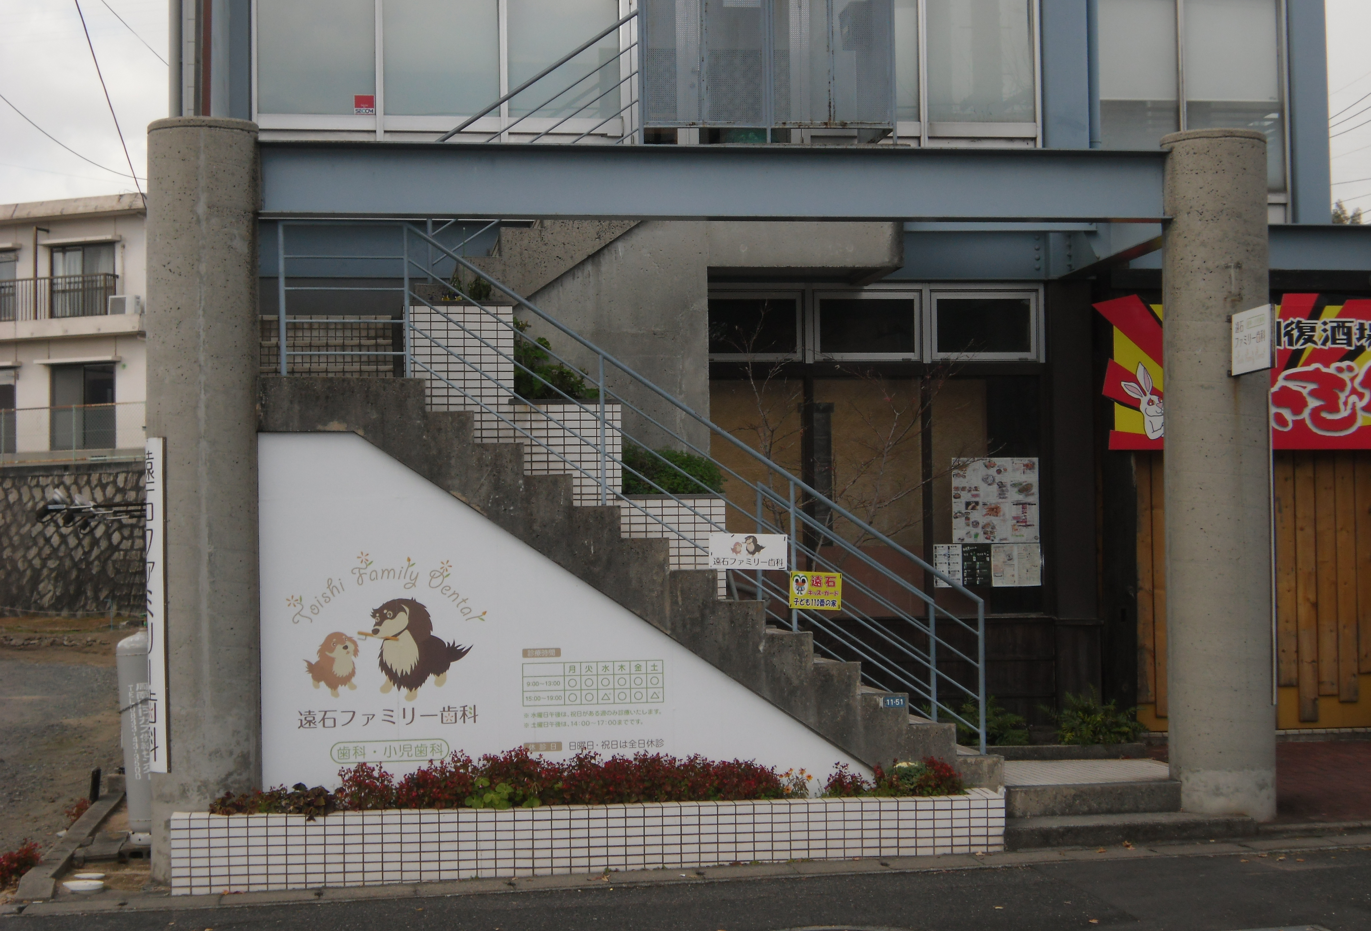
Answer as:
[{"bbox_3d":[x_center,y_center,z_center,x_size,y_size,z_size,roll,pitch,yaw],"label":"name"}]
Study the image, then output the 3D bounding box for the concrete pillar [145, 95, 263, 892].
[{"bbox_3d":[-2.624,0.192,14.032,0.600,4.082,0.600,0,-3,-8],"label":"concrete pillar"}]

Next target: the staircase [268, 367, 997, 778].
[{"bbox_3d":[-0.383,0.705,14.979,4.199,2.332,1.330,0,-3,-8],"label":"staircase"}]

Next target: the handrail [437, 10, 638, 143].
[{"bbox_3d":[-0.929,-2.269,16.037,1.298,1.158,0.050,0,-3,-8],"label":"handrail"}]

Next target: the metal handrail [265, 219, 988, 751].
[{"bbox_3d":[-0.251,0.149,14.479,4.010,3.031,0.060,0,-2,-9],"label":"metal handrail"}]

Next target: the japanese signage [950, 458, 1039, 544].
[{"bbox_3d":[2.134,0.241,17.715,0.618,0.590,0.010,0,-3,-8],"label":"japanese signage"}]

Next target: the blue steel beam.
[{"bbox_3d":[0.213,-1.575,14.491,5.157,0.403,0.200,0,-3,-8],"label":"blue steel beam"}]

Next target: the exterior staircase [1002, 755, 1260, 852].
[{"bbox_3d":[2.312,1.994,15.299,1.460,0.310,2.100,0,-2,-9],"label":"exterior staircase"}]

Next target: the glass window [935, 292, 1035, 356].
[{"bbox_3d":[2.100,-0.986,18.085,0.745,0.468,0.060,0,-2,-9],"label":"glass window"}]

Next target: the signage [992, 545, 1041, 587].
[{"bbox_3d":[2.322,0.702,18.046,0.361,0.300,0.010,0,-2,-9],"label":"signage"}]

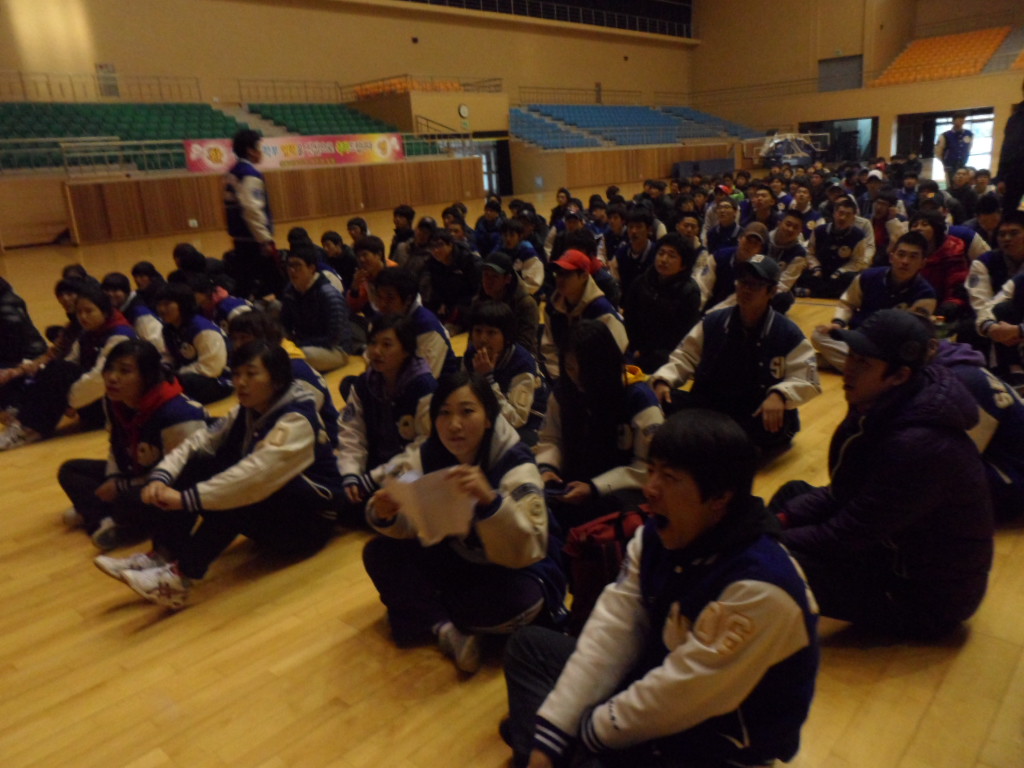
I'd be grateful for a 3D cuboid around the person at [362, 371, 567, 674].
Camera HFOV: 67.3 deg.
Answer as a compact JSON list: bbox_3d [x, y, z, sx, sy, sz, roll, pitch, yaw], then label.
[{"bbox_3d":[-0.086,0.357,2.247,0.620,0.820,0.600,4,18,25],"label":"person"}]

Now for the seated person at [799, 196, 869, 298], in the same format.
[{"bbox_3d":[2.885,-1.216,6.880,0.640,0.870,0.600,8,20,37],"label":"seated person"}]

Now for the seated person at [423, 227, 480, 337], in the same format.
[{"bbox_3d":[-0.537,-0.874,6.500,0.580,0.830,0.650,8,20,36],"label":"seated person"}]

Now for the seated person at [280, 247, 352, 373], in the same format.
[{"bbox_3d":[-1.352,-0.468,5.137,0.630,0.870,0.680,11,21,40],"label":"seated person"}]

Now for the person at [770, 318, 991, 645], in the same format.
[{"bbox_3d":[1.049,0.202,2.302,0.700,0.860,0.620,-2,16,6],"label":"person"}]

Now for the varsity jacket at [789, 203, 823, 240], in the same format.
[{"bbox_3d":[3.370,-1.787,8.920,0.550,0.600,0.430,6,19,29],"label":"varsity jacket"}]

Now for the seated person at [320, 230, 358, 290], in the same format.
[{"bbox_3d":[-1.647,-1.008,7.300,0.600,0.860,0.620,6,18,32],"label":"seated person"}]

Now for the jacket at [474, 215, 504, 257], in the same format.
[{"bbox_3d":[-0.291,-1.912,10.400,0.530,0.620,0.450,2,17,22],"label":"jacket"}]

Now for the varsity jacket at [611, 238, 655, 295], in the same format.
[{"bbox_3d":[1.140,-1.050,7.100,0.550,0.590,0.430,5,18,29],"label":"varsity jacket"}]

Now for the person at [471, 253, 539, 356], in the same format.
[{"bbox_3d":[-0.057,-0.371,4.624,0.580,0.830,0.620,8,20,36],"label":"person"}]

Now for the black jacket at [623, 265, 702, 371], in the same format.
[{"bbox_3d":[0.967,-0.406,4.758,0.560,0.610,0.440,6,19,29],"label":"black jacket"}]

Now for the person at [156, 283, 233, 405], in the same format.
[{"bbox_3d":[-2.043,-0.193,4.688,0.570,0.800,0.660,9,21,39],"label":"person"}]

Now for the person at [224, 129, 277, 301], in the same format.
[{"bbox_3d":[-2.109,-1.196,6.456,0.400,1.770,0.520,-16,20,-37],"label":"person"}]

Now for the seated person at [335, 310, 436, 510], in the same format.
[{"bbox_3d":[-0.496,0.116,3.091,0.600,0.790,0.640,5,18,29],"label":"seated person"}]

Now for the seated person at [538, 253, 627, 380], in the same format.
[{"bbox_3d":[0.334,-0.278,4.265,0.640,0.880,0.700,10,21,41],"label":"seated person"}]

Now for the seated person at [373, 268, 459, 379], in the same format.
[{"bbox_3d":[-0.642,-0.191,4.251,0.620,0.850,0.680,9,21,39],"label":"seated person"}]

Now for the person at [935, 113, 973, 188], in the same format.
[{"bbox_3d":[6.690,-3.220,11.744,0.540,1.730,0.330,5,18,27],"label":"person"}]

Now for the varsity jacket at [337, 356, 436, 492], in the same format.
[{"bbox_3d":[-0.443,0.199,3.002,0.530,0.570,0.440,3,17,21],"label":"varsity jacket"}]

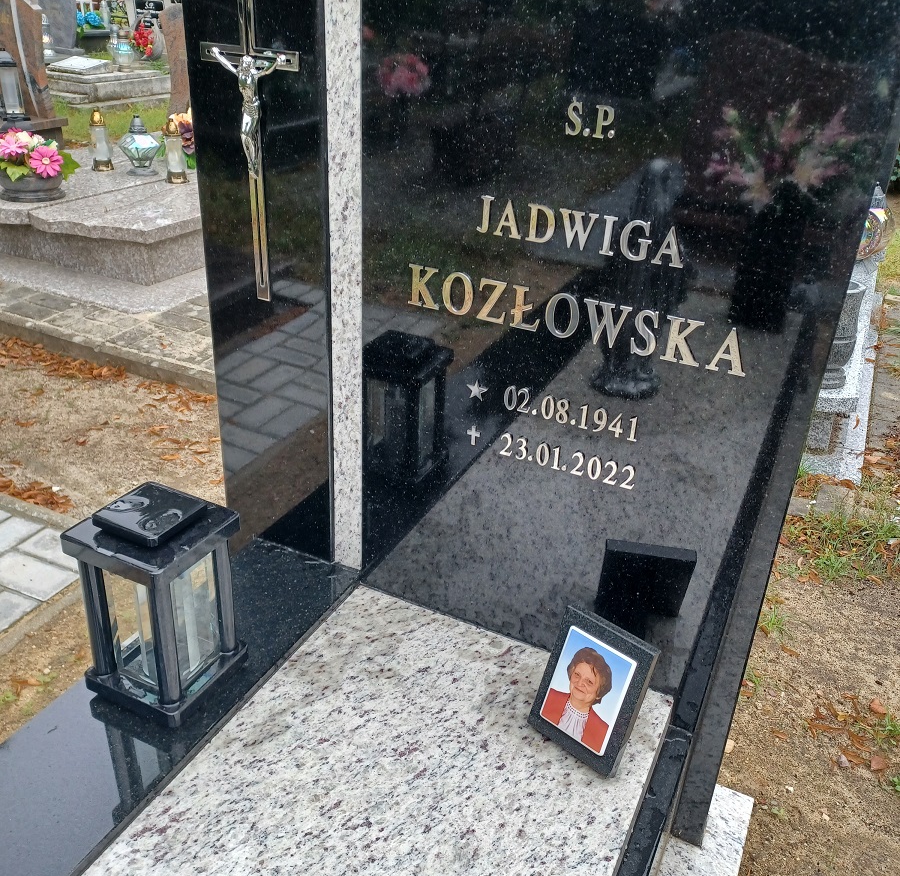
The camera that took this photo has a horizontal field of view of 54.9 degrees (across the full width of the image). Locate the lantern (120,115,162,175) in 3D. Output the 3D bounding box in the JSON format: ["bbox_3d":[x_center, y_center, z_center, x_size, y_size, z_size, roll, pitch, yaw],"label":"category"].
[{"bbox_3d":[-1.322,-1.249,3.685,0.176,0.235,0.176,-7,30,-18],"label":"lantern"}]

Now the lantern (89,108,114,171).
[{"bbox_3d":[-1.502,-1.280,3.715,0.090,0.243,0.090,-8,30,-19],"label":"lantern"}]

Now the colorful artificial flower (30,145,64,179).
[{"bbox_3d":[-1.513,-1.035,3.245,0.120,0.120,0.055,-10,31,-22],"label":"colorful artificial flower"}]

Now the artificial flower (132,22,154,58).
[{"bbox_3d":[-2.792,-3.620,7.894,0.180,0.270,0.150,-6,30,-17],"label":"artificial flower"}]

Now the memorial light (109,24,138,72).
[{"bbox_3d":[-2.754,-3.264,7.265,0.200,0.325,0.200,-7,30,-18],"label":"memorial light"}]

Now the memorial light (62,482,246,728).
[{"bbox_3d":[-0.342,0.190,1.026,0.136,0.251,0.136,15,31,21],"label":"memorial light"}]

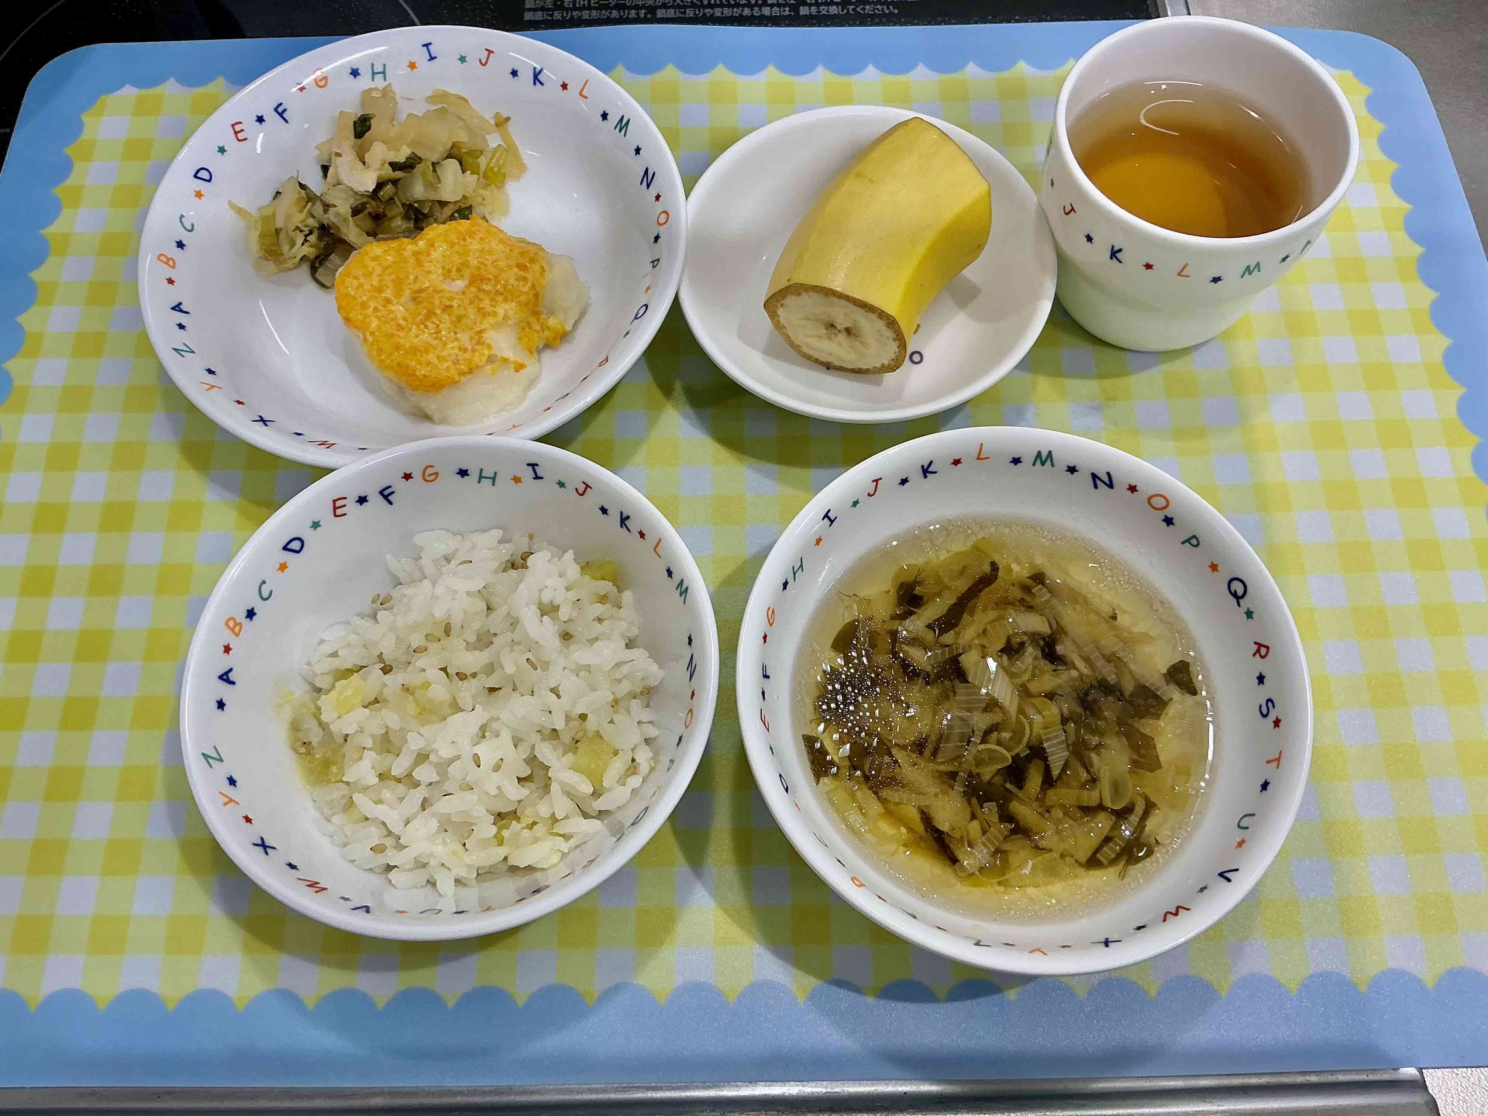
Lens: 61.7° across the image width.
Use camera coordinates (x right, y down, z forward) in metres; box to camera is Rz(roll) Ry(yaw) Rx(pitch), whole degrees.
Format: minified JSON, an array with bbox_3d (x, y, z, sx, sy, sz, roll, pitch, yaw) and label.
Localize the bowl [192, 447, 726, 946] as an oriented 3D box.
[{"bbox_3d":[-0.063,0.032,0.289,0.114,0.044,0.114,0,66,1],"label":"bowl"}]

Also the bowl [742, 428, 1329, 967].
[{"bbox_3d":[0.060,0.034,0.286,0.121,0.045,0.121,0,66,1],"label":"bowl"}]

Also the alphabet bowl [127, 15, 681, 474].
[{"bbox_3d":[-0.086,-0.080,0.344,0.142,0.034,0.142,0,66,1],"label":"alphabet bowl"}]

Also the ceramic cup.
[{"bbox_3d":[0.114,-0.093,0.333,0.073,0.061,0.073,0,66,1],"label":"ceramic cup"}]

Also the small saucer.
[{"bbox_3d":[0.033,-0.075,0.342,0.100,0.030,0.100,0,66,1],"label":"small saucer"}]

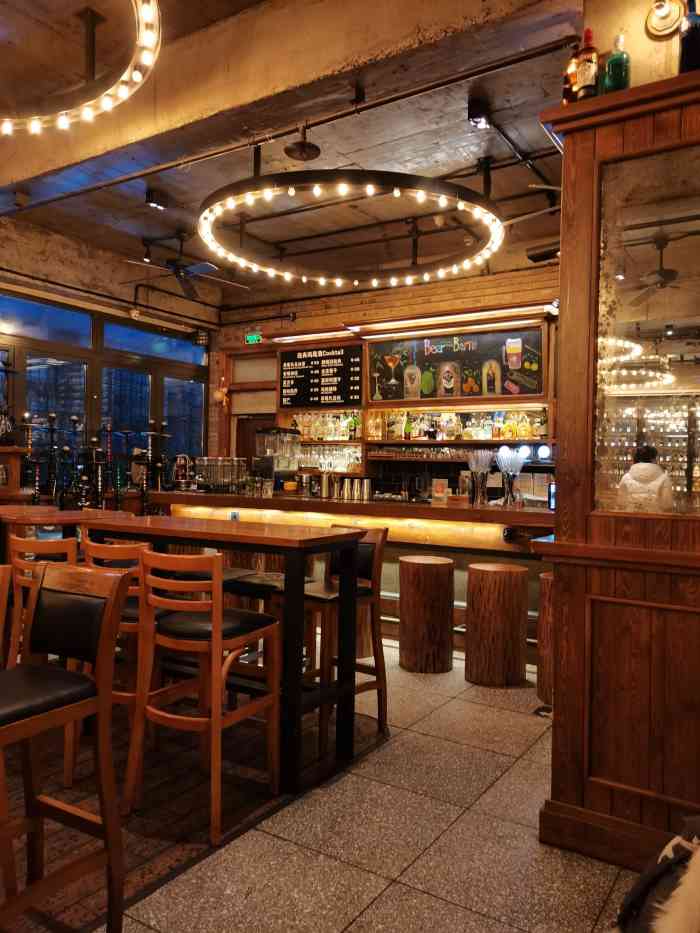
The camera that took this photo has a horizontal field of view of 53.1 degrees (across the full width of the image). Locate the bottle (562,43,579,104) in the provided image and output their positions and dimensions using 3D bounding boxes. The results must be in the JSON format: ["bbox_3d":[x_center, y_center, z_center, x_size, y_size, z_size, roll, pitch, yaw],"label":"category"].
[{"bbox_3d":[0.805,-1.399,2.554,0.078,0.273,0.078,1,0,33],"label":"bottle"}]

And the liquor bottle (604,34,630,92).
[{"bbox_3d":[0.942,-1.392,2.466,0.085,0.264,0.085,1,0,33],"label":"liquor bottle"}]

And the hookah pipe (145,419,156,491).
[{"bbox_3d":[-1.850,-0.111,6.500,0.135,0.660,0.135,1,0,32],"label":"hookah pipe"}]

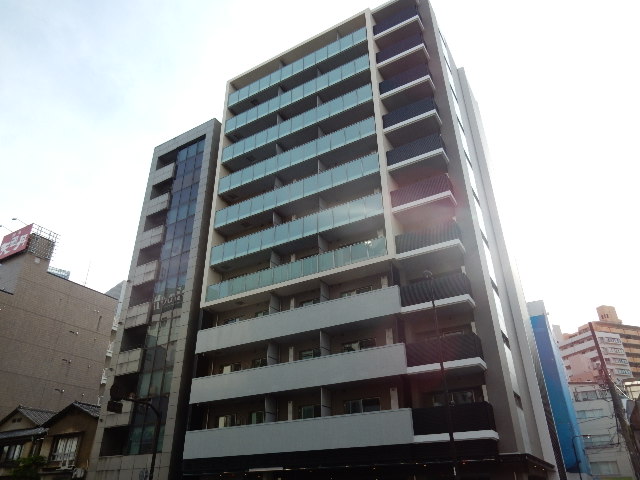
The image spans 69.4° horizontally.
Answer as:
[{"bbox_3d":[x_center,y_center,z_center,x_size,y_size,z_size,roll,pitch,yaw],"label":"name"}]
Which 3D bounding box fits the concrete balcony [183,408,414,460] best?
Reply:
[{"bbox_3d":[-1.435,9.958,23.227,13.340,1.395,1.247,-16,-33,26],"label":"concrete balcony"}]

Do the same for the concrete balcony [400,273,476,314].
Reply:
[{"bbox_3d":[5.778,2.803,22.707,3.350,1.450,1.244,-16,-33,26],"label":"concrete balcony"}]

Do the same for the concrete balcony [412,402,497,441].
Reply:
[{"bbox_3d":[5.611,7.604,19.132,3.108,1.344,1.254,-16,-33,26],"label":"concrete balcony"}]

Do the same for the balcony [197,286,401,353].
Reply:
[{"bbox_3d":[-1.503,4.889,26.046,13.340,1.395,1.247,-16,-33,26],"label":"balcony"}]

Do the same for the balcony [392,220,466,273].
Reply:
[{"bbox_3d":[5.526,0.282,23.247,3.108,1.344,1.254,-16,-33,26],"label":"balcony"}]

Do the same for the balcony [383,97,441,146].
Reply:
[{"bbox_3d":[5.441,-7.041,27.363,3.108,1.344,1.254,-16,-33,26],"label":"balcony"}]

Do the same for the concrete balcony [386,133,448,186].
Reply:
[{"bbox_3d":[5.676,-4.799,26.935,3.350,1.450,1.244,-16,-33,26],"label":"concrete balcony"}]

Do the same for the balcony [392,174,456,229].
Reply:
[{"bbox_3d":[5.710,-2.265,25.526,3.350,1.450,1.244,-16,-33,26],"label":"balcony"}]

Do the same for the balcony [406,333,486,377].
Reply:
[{"bbox_3d":[5.812,5.338,21.297,3.350,1.450,1.244,-16,-33,26],"label":"balcony"}]

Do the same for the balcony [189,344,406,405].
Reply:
[{"bbox_3d":[-1.469,7.423,24.637,13.340,1.395,1.247,-16,-33,26],"label":"balcony"}]

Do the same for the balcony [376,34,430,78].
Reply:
[{"bbox_3d":[5.384,-11.922,30.106,3.108,1.344,1.254,-16,-33,26],"label":"balcony"}]

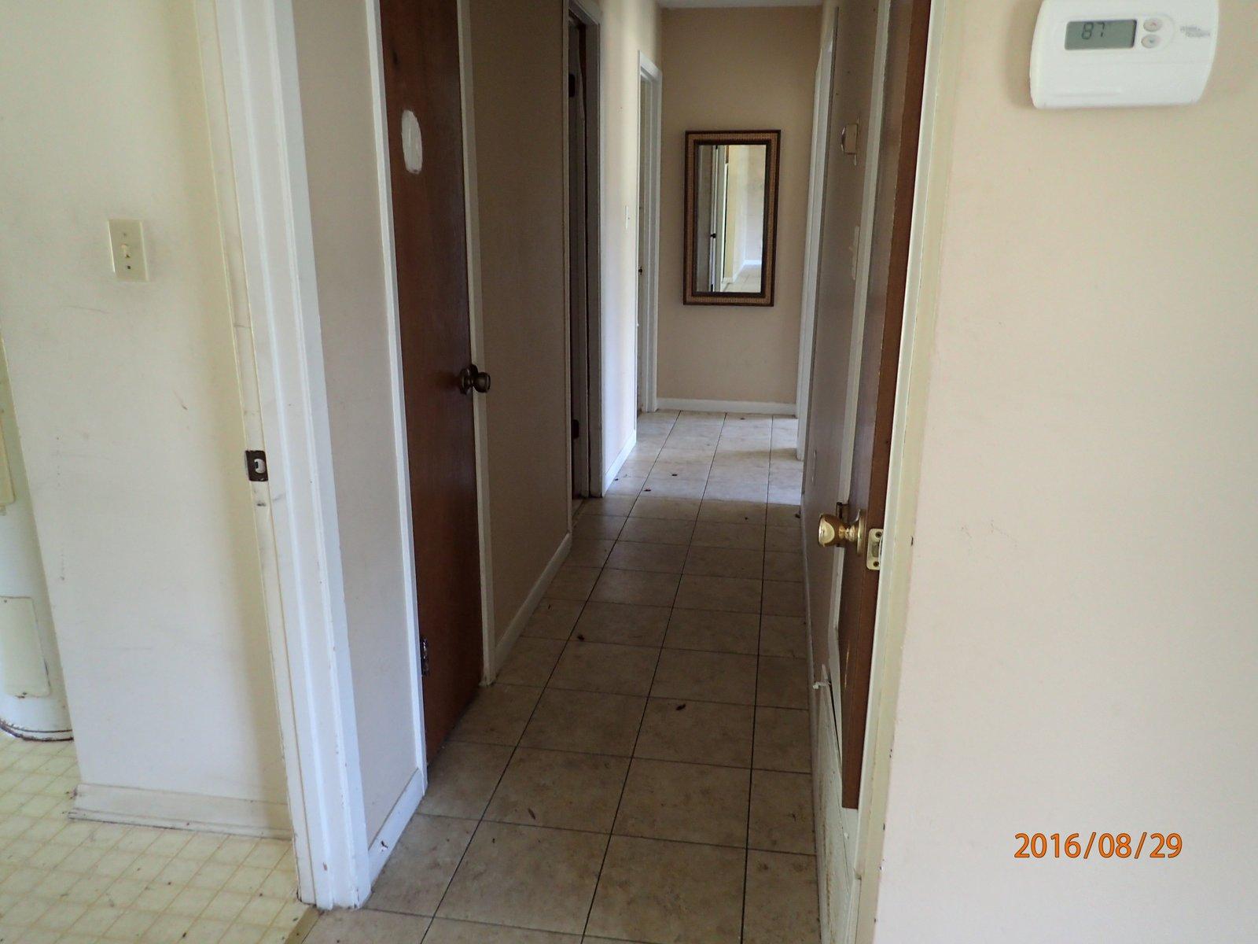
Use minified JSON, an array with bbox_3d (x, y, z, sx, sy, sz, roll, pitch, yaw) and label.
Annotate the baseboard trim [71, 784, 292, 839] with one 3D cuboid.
[{"bbox_3d":[-0.985,0.778,2.087,0.642,0.083,0.030,2,17,8],"label":"baseboard trim"}]

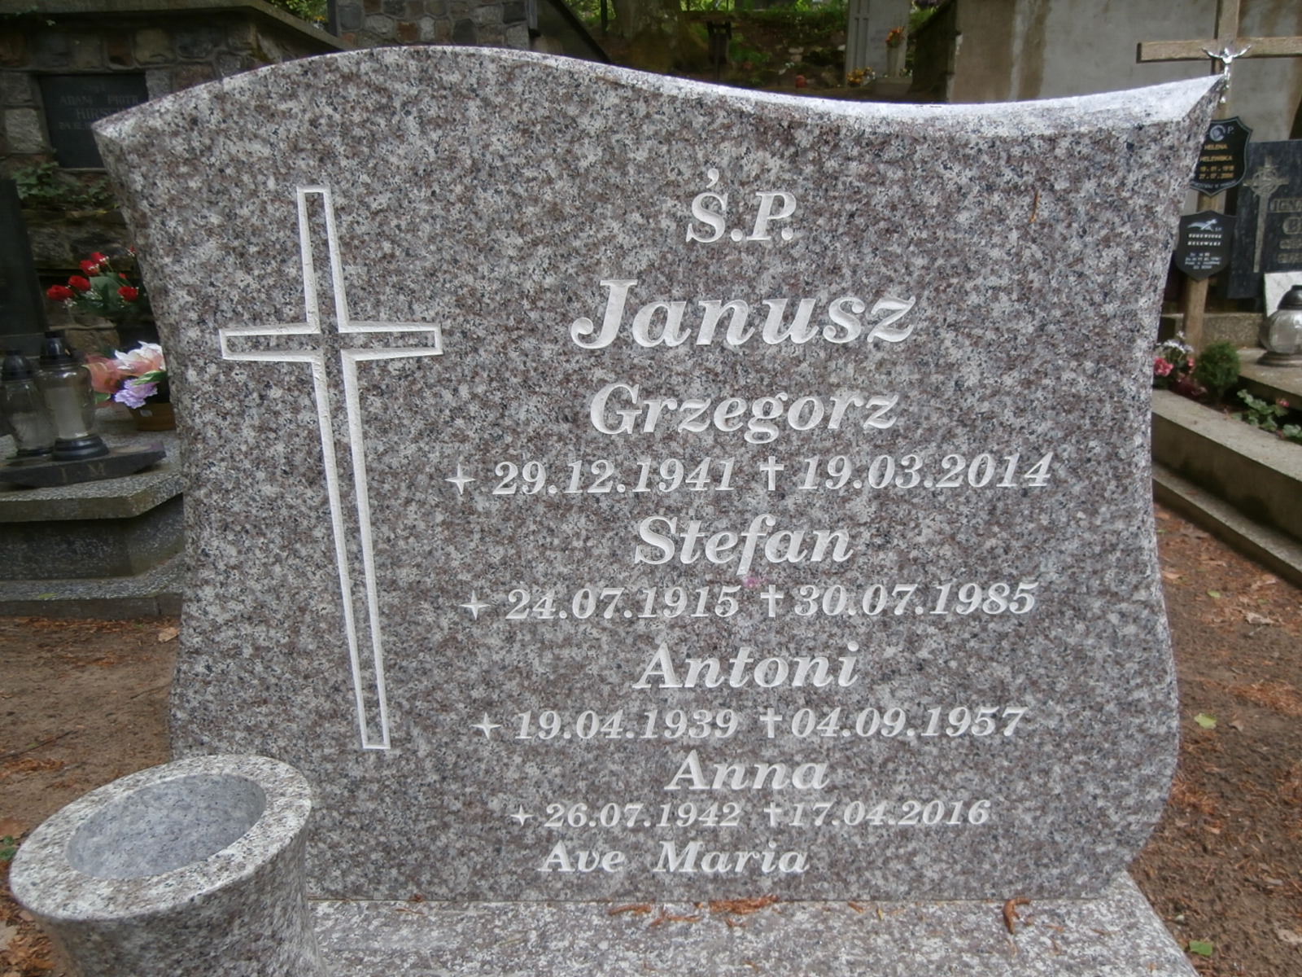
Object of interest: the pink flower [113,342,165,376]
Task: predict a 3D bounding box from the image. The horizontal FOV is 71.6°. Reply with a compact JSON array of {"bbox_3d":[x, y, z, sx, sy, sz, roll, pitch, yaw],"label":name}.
[{"bbox_3d":[-1.385,-0.352,2.480,0.140,0.100,0.125,-10,20,-28],"label":"pink flower"}]

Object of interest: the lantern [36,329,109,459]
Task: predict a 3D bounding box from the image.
[{"bbox_3d":[-1.387,-0.223,2.150,0.120,0.293,0.120,0,18,0],"label":"lantern"}]

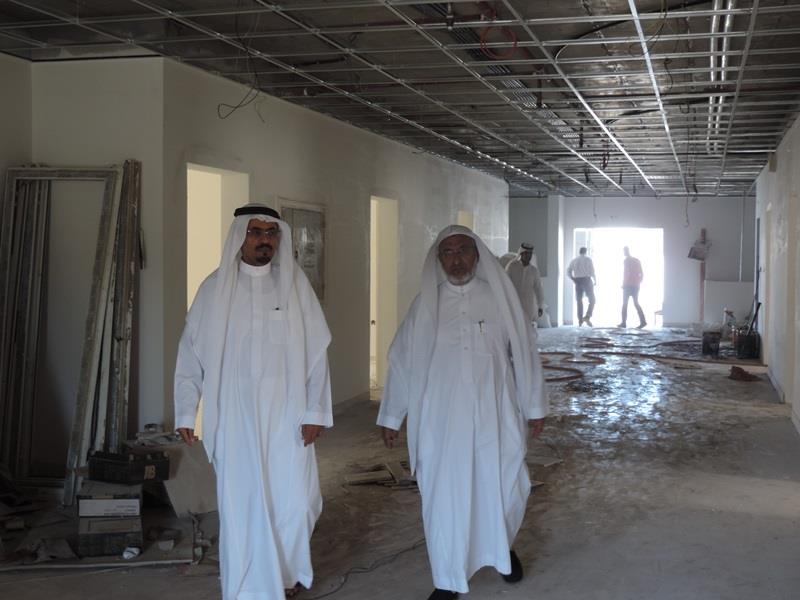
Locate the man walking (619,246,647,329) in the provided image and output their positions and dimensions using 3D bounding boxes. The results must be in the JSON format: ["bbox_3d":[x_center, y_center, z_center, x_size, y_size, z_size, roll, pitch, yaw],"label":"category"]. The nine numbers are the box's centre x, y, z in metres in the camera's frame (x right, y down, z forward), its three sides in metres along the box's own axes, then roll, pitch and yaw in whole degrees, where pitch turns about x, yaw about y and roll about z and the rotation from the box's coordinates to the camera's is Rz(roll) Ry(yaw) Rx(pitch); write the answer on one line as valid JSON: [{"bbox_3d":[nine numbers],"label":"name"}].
[{"bbox_3d":[4.880,-0.263,22.800,0.580,1.720,0.480,2,3,37],"label":"man walking"}]

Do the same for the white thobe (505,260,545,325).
[{"bbox_3d":[1.626,0.182,14.300,0.540,1.400,0.400,1,2,12],"label":"white thobe"}]

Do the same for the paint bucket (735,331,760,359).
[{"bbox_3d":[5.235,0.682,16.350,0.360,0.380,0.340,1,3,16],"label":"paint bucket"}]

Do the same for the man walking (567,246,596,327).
[{"bbox_3d":[3.887,-0.274,23.200,0.600,1.700,0.450,1,3,16],"label":"man walking"}]

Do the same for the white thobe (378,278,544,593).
[{"bbox_3d":[0.279,0.579,4.920,0.740,1.370,0.480,1,2,7],"label":"white thobe"}]

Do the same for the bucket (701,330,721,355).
[{"bbox_3d":[4.779,0.675,16.650,0.290,0.365,0.290,1,3,16],"label":"bucket"}]

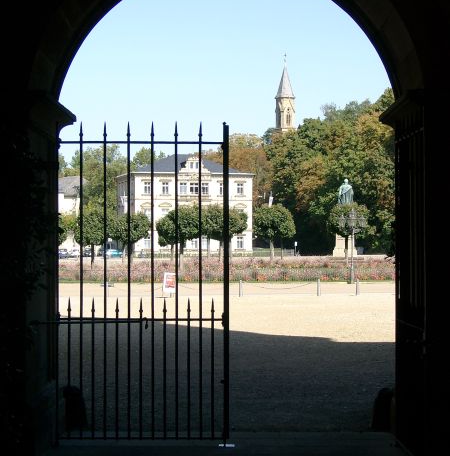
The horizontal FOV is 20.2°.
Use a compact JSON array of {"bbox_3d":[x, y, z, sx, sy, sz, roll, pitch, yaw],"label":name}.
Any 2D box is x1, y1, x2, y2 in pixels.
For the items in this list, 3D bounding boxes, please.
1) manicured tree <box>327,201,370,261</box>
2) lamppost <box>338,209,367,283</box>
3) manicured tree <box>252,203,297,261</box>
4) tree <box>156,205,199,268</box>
[{"bbox_3d":[10.036,0.504,102.000,3.386,5.119,3.386,0,-1,0],"label":"manicured tree"},{"bbox_3d":[7.658,1.081,76.000,1.682,4.505,1.682,0,-1,0],"label":"lamppost"},{"bbox_3d":[4.421,0.402,113.000,3.840,5.269,3.840,0,-1,0],"label":"manicured tree"},{"bbox_3d":[-3.809,0.726,102.000,3.345,5.240,3.345,0,-1,0],"label":"tree"}]

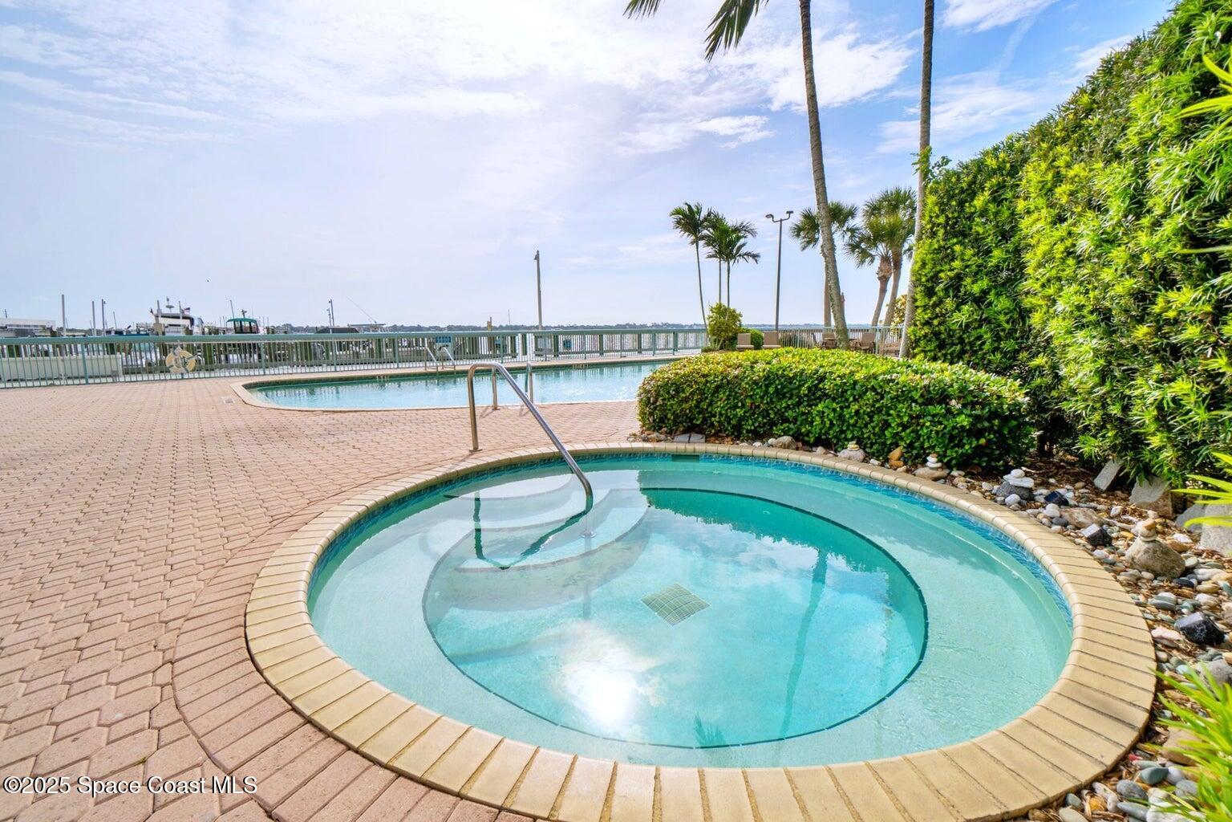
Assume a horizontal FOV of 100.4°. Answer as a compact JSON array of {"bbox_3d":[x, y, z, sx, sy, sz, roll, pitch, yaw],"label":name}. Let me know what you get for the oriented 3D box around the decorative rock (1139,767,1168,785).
[{"bbox_3d":[1.384,0.938,1.322,0.048,0.034,0.056,-8,12,-39],"label":"decorative rock"}]

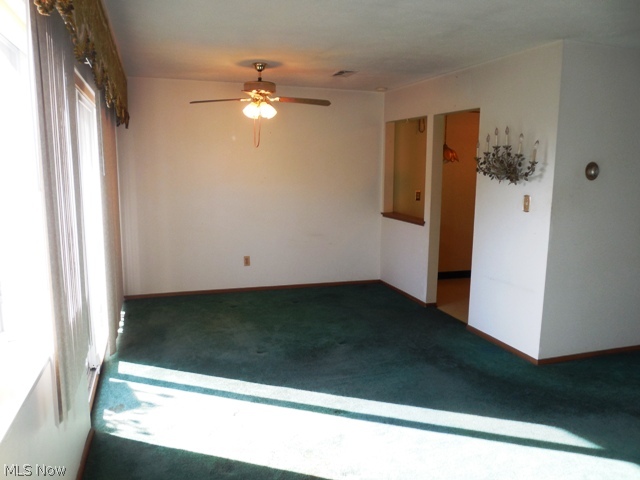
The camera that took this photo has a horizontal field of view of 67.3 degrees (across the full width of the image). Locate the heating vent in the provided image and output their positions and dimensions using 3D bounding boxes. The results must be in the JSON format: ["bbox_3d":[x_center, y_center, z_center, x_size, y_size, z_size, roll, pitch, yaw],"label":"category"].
[{"bbox_3d":[0.246,-1.647,4.775,0.160,0.020,0.300,-2,9,-19],"label":"heating vent"}]

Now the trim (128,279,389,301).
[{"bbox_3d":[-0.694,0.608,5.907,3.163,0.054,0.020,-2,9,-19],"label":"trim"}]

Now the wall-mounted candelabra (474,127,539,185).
[{"bbox_3d":[1.497,-0.677,3.860,0.230,0.450,0.700,-2,9,-19],"label":"wall-mounted candelabra"}]

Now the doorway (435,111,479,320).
[{"bbox_3d":[1.361,-0.223,4.836,0.120,2.064,0.743,-2,9,-19],"label":"doorway"}]

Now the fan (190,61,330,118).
[{"bbox_3d":[-0.540,-1.349,4.370,1.290,0.490,1.290,1,9,3],"label":"fan"}]

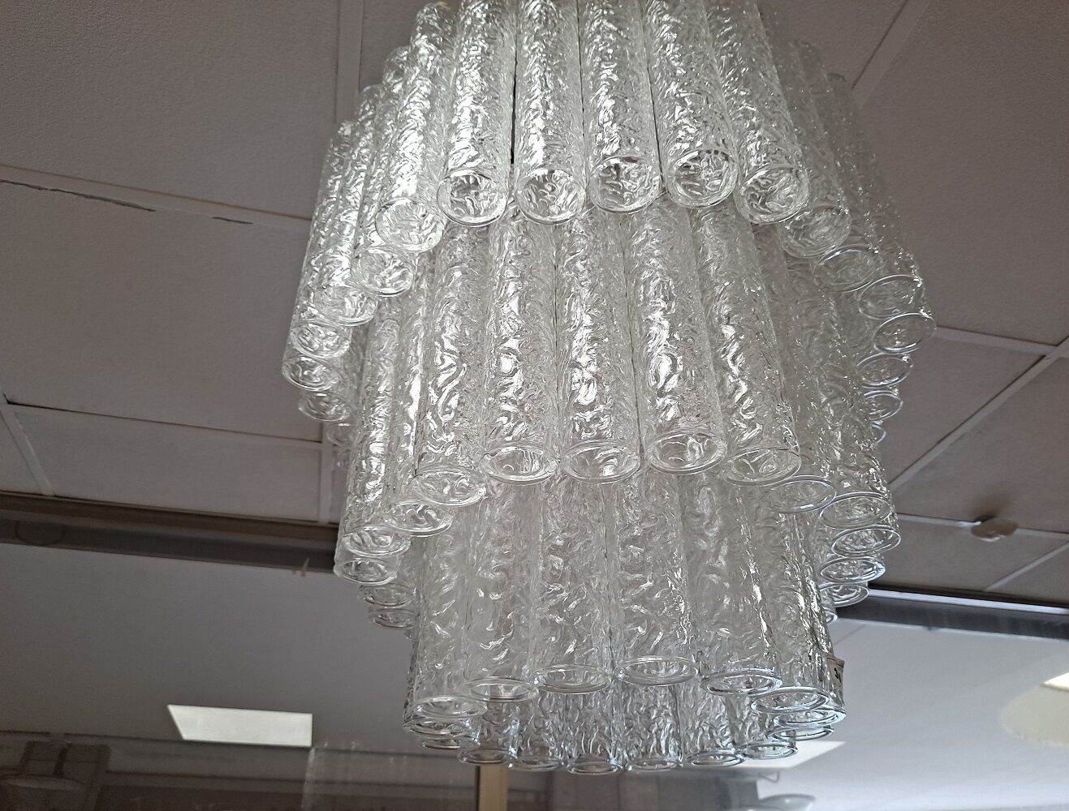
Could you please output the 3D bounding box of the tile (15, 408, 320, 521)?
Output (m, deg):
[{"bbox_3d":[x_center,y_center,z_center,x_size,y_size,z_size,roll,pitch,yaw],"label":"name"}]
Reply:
[{"bbox_3d":[-0.756,0.140,1.688,0.595,0.016,0.360,8,-37,-11],"label":"tile"}]

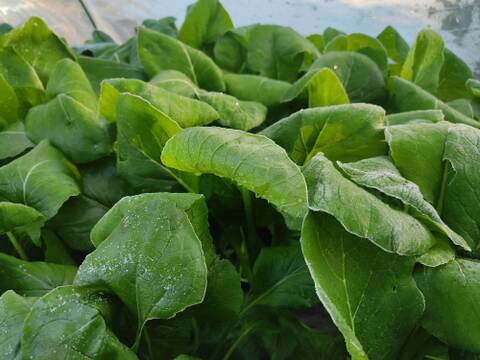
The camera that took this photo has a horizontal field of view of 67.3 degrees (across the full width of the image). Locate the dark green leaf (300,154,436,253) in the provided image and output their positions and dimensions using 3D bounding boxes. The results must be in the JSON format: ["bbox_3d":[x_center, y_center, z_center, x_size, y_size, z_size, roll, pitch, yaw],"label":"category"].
[{"bbox_3d":[0.141,0.021,0.400,0.123,0.061,0.070,12,30,22],"label":"dark green leaf"}]

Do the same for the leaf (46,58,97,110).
[{"bbox_3d":[-0.300,-0.174,0.650,0.068,0.072,0.070,-11,30,-19],"label":"leaf"}]

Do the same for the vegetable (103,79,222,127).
[{"bbox_3d":[-0.126,-0.130,0.600,0.174,0.059,0.080,0,28,0],"label":"vegetable"}]

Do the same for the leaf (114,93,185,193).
[{"bbox_3d":[-0.116,-0.051,0.500,0.095,0.130,0.070,0,31,0],"label":"leaf"}]

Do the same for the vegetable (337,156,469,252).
[{"bbox_3d":[0.185,0.027,0.430,0.145,0.095,0.085,0,31,0],"label":"vegetable"}]

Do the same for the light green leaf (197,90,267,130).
[{"bbox_3d":[-0.016,-0.118,0.600,0.120,0.060,0.065,0,31,0],"label":"light green leaf"}]

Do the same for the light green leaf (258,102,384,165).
[{"bbox_3d":[0.114,-0.069,0.530,0.161,0.070,0.080,0,28,0],"label":"light green leaf"}]

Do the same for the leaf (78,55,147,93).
[{"bbox_3d":[-0.281,-0.240,0.820,0.150,0.085,0.065,0,31,0],"label":"leaf"}]

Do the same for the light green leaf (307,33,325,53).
[{"bbox_3d":[0.204,-0.370,0.980,0.045,0.052,0.050,0,28,0],"label":"light green leaf"}]

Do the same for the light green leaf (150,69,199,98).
[{"bbox_3d":[-0.122,-0.189,0.700,0.081,0.039,0.080,0,28,0],"label":"light green leaf"}]

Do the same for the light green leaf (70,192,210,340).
[{"bbox_3d":[-0.099,0.089,0.390,0.114,0.115,0.080,-6,29,-11],"label":"light green leaf"}]

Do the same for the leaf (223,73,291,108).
[{"bbox_3d":[0.033,-0.177,0.720,0.138,0.067,0.053,0,31,0],"label":"leaf"}]

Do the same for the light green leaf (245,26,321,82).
[{"bbox_3d":[0.088,-0.279,0.800,0.152,0.123,0.074,0,31,0],"label":"light green leaf"}]

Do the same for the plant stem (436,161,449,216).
[{"bbox_3d":[0.257,0.012,0.460,0.011,0.078,0.014,0,31,0],"label":"plant stem"}]

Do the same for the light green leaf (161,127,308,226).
[{"bbox_3d":[-0.006,-0.006,0.430,0.159,0.098,0.088,0,31,0],"label":"light green leaf"}]

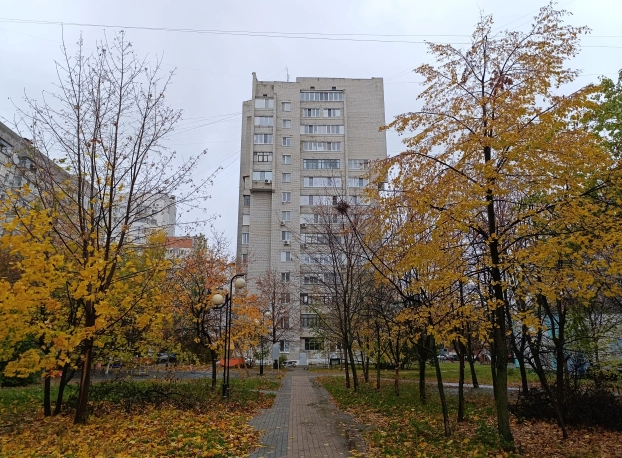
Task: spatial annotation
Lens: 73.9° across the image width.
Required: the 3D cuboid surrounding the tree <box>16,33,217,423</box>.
[{"bbox_3d":[-5.603,-0.690,11.454,5.900,11.100,5.400,0,-16,0],"label":"tree"}]

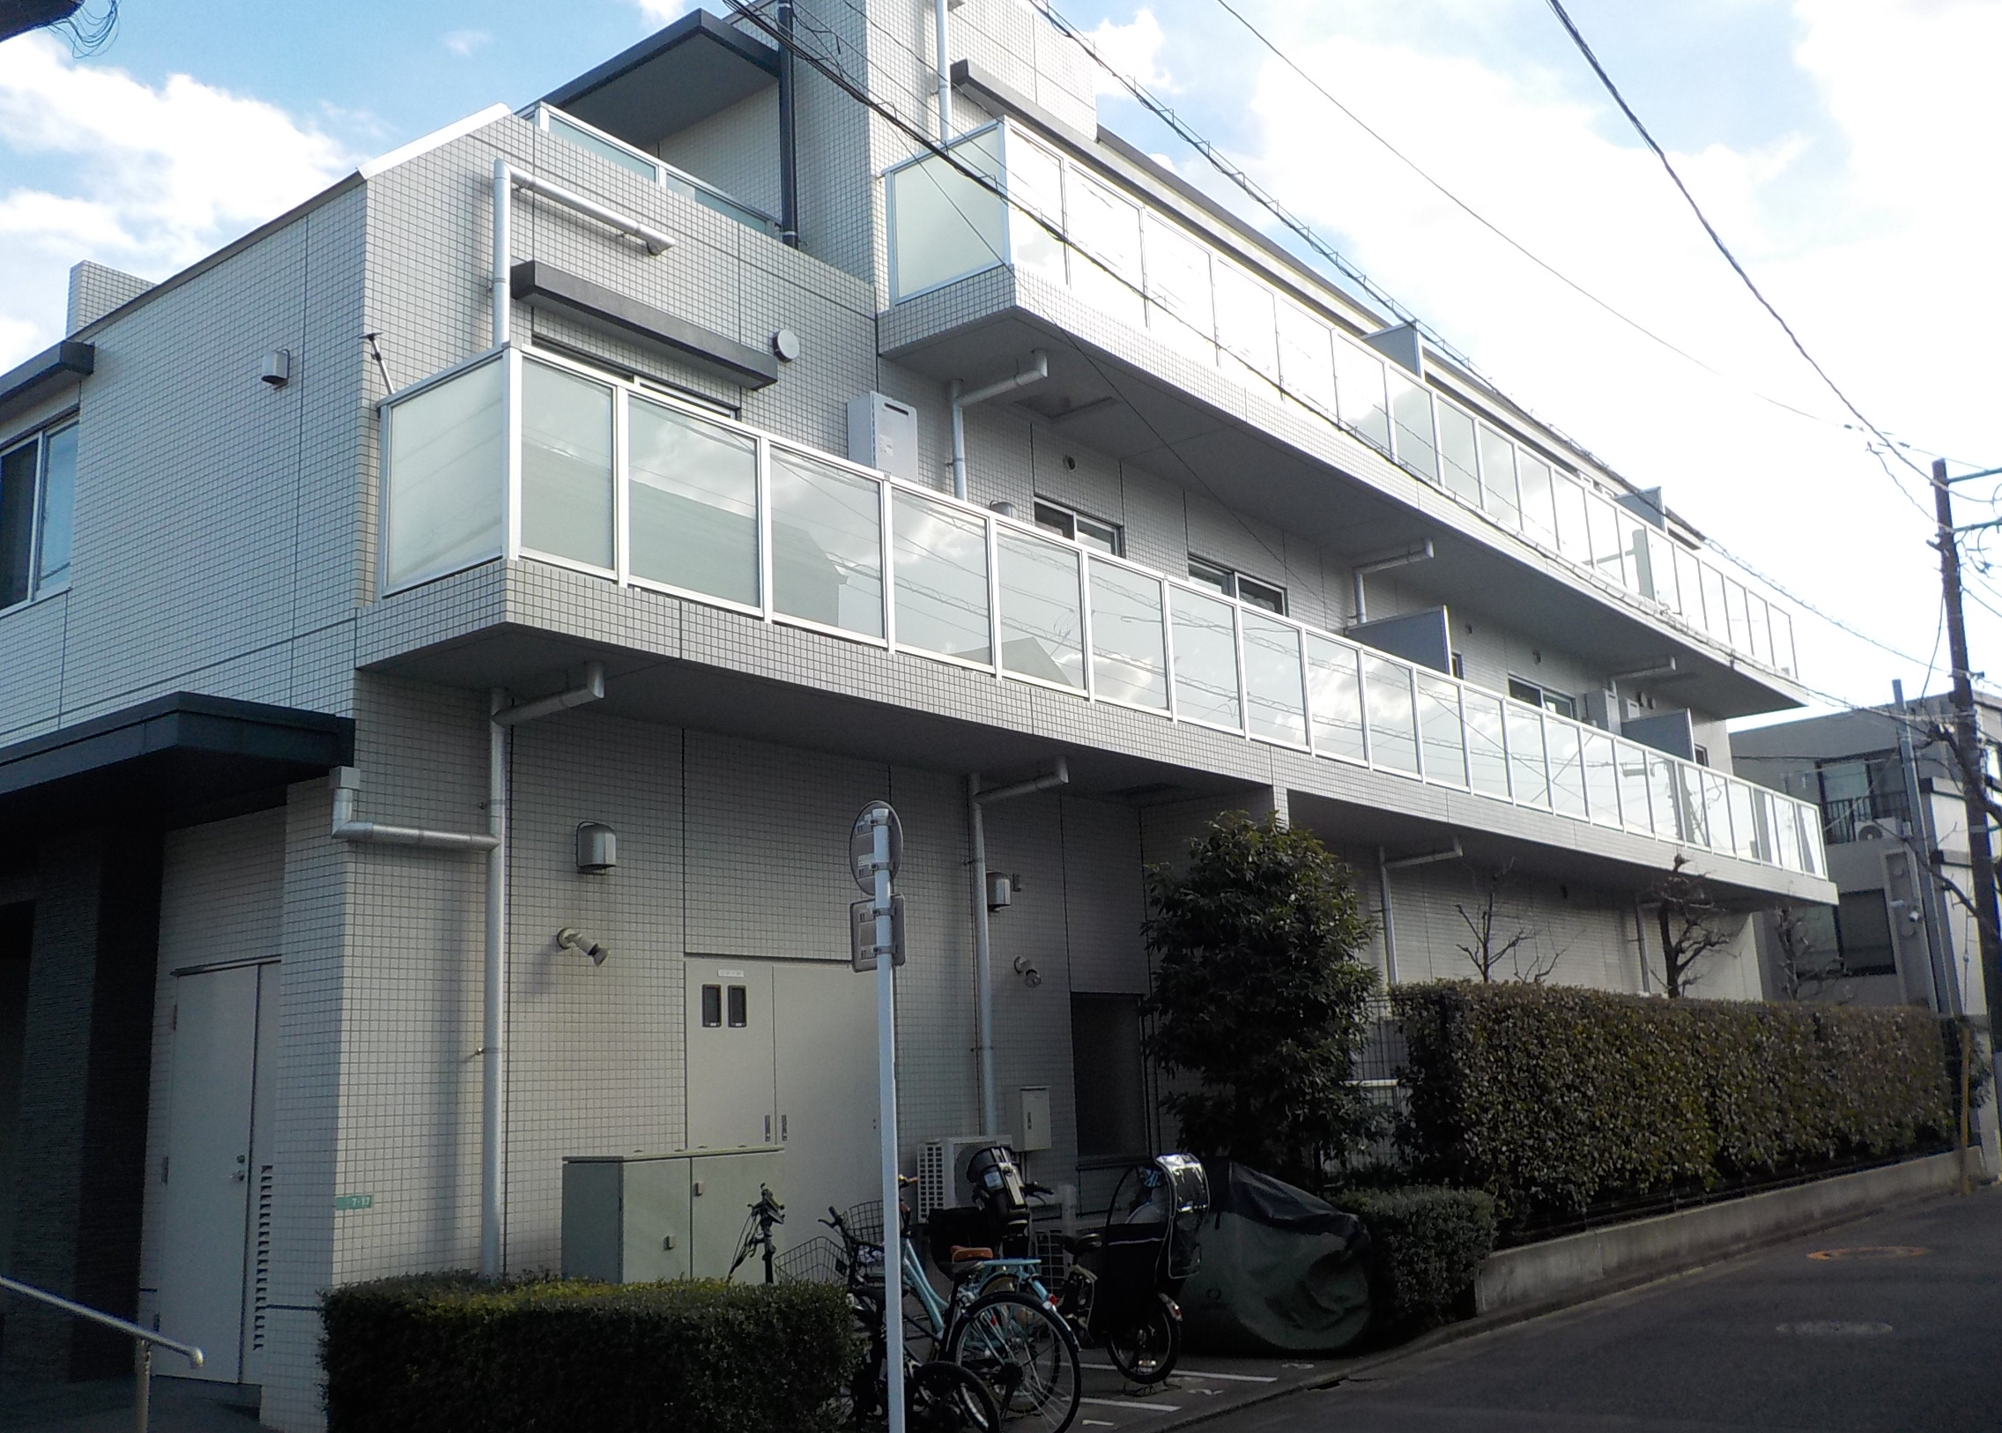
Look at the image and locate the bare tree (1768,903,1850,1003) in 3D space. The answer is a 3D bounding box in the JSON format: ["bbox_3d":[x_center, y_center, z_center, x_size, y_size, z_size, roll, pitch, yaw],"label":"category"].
[{"bbox_3d":[9.581,3.772,20.833,0.800,3.070,0.800,-12,-15,38],"label":"bare tree"}]

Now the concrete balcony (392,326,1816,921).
[{"bbox_3d":[4.381,0.504,16.868,1.190,1.330,22.400,-12,-15,38],"label":"concrete balcony"}]

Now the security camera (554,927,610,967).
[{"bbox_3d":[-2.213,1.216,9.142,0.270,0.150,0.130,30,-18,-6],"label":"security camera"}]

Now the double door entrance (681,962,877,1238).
[{"bbox_3d":[-1.230,2.509,10.276,0.100,2.100,1.630,-12,-15,38],"label":"double door entrance"}]

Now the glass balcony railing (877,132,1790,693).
[{"bbox_3d":[5.461,-2.162,18.891,1.130,1.060,18.450,-12,-15,38],"label":"glass balcony railing"}]

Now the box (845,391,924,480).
[{"bbox_3d":[-0.783,-1.801,11.747,0.260,0.600,0.440,-12,-15,38],"label":"box"}]

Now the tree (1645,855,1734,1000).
[{"bbox_3d":[6.942,3.038,17.710,0.800,3.350,0.800,-12,-15,38],"label":"tree"}]

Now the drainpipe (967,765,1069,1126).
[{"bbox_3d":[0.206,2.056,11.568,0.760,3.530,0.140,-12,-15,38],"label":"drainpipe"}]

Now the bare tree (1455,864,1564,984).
[{"bbox_3d":[4.152,2.640,14.332,0.730,2.880,0.750,-12,-15,38],"label":"bare tree"}]

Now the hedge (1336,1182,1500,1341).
[{"bbox_3d":[2.470,3.348,10.780,0.700,0.720,1.350,-12,-15,38],"label":"hedge"}]

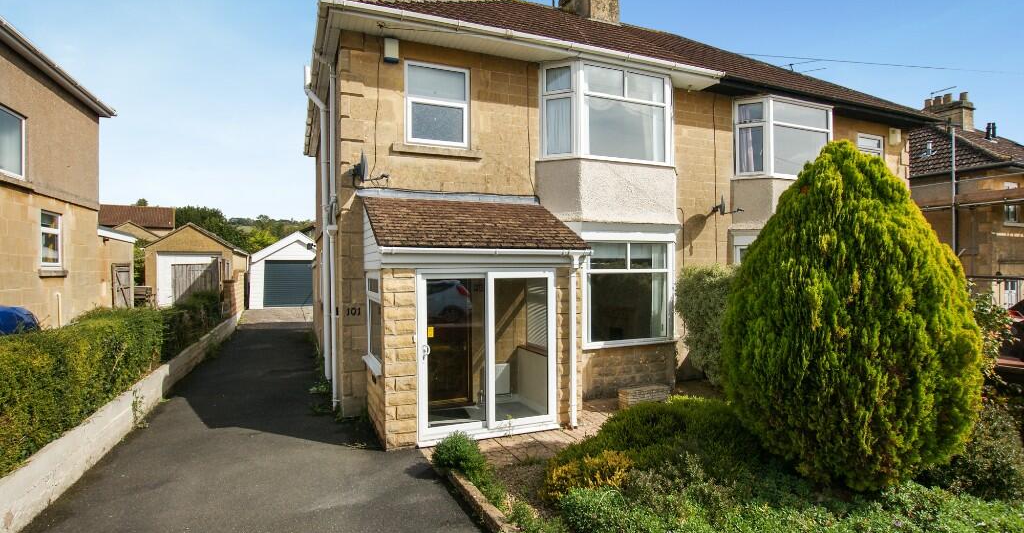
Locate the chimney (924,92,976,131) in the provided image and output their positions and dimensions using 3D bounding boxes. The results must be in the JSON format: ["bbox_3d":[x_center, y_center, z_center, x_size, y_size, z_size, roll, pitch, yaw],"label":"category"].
[{"bbox_3d":[19.200,-6.580,20.000,0.950,1.680,1.500,0,0,-23],"label":"chimney"}]

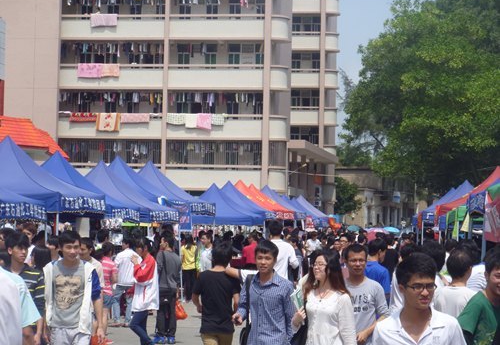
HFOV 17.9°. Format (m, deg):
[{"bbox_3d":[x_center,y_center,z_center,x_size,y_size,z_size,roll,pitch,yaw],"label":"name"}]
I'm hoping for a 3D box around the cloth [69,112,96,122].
[{"bbox_3d":[-11.369,-3.759,108.492,1.953,0.635,0.200,1,-2,7],"label":"cloth"}]

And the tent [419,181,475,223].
[{"bbox_3d":[6.688,1.916,48.994,3.000,3.350,3.000,1,-2,7],"label":"tent"}]

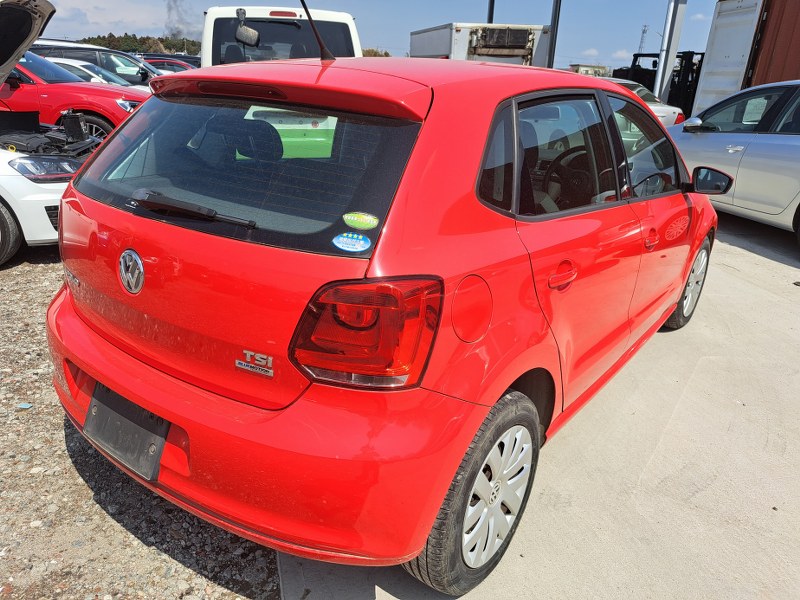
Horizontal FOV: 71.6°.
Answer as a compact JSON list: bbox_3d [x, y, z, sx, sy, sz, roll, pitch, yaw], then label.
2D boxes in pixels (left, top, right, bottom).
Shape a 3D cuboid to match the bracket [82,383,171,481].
[{"bbox_3d":[-0.736,0.346,1.491,0.350,0.170,0.030,17,9,35],"label":"bracket"}]

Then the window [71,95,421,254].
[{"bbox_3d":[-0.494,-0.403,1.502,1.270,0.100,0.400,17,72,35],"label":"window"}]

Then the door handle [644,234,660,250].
[{"bbox_3d":[0.980,-0.232,2.165,0.050,0.050,0.175,17,26,35],"label":"door handle"}]

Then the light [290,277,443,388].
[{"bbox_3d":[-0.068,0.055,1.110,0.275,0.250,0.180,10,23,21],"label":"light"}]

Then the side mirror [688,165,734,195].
[{"bbox_3d":[1.462,-0.559,2.604,0.185,0.130,0.110,17,26,35],"label":"side mirror"}]

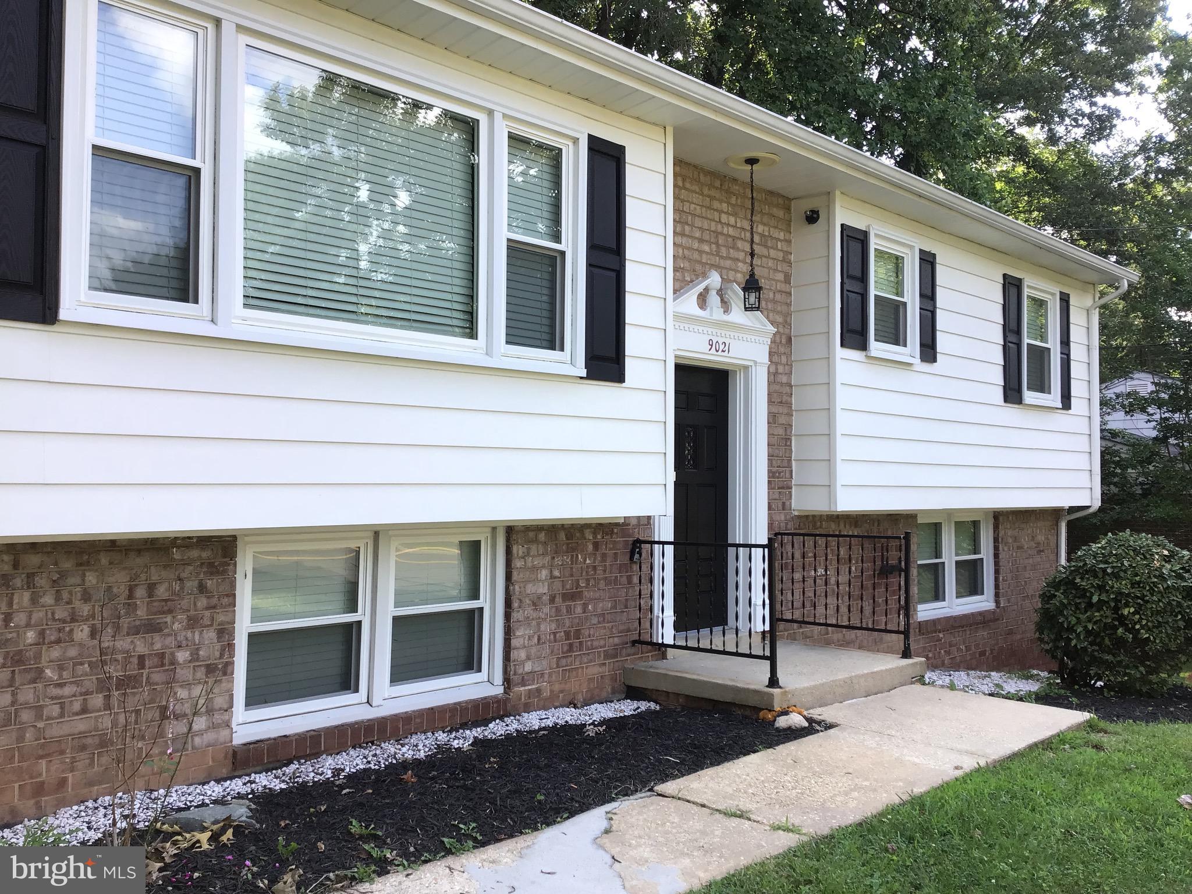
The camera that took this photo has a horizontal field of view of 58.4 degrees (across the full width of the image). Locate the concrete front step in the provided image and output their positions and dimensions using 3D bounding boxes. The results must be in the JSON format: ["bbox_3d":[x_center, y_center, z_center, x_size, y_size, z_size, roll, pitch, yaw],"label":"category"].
[{"bbox_3d":[1.281,1.568,7.447,1.212,0.125,1.775,-1,-3,44],"label":"concrete front step"}]

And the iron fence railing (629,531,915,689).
[{"bbox_3d":[1.289,1.051,7.524,1.163,0.912,1.769,-1,-3,44],"label":"iron fence railing"}]

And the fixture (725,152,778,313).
[{"bbox_3d":[1.130,-1.524,7.715,0.375,1.095,0.375,-1,-3,44],"label":"fixture"}]

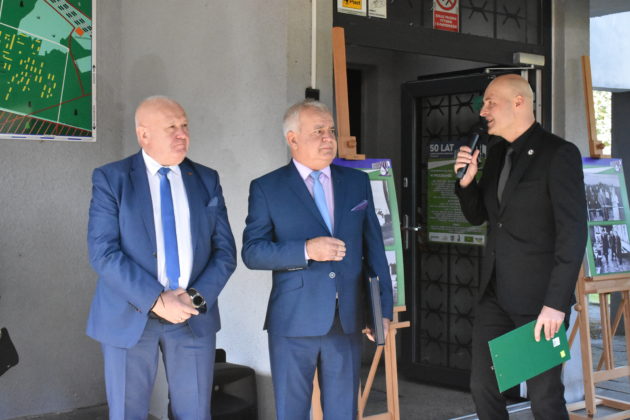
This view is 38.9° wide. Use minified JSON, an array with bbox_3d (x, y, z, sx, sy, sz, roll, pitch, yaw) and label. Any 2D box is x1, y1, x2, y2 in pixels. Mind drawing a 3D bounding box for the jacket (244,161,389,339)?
[{"bbox_3d":[0.010,0.165,3.720,0.600,0.730,0.370,0,1,-18],"label":"jacket"}]

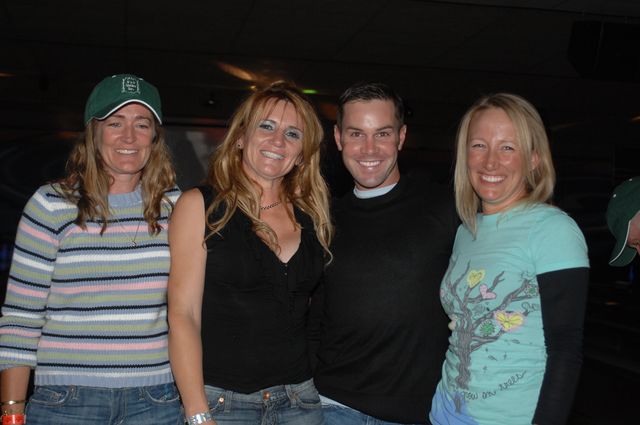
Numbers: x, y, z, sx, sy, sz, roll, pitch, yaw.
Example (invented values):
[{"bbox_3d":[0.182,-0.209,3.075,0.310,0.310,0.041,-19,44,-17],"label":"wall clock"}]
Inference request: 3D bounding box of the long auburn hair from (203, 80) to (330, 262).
[{"bbox_3d":[-0.117,-0.098,2.560,0.270,0.395,0.240,2,3,-20],"label":"long auburn hair"}]

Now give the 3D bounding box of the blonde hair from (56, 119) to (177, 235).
[{"bbox_3d":[-0.485,-0.102,2.690,0.265,0.300,0.220,-1,3,-18],"label":"blonde hair"}]

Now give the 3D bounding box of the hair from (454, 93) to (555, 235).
[{"bbox_3d":[0.397,-0.107,2.410,0.200,0.295,0.220,3,3,26],"label":"hair"}]

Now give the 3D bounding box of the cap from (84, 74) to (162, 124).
[{"bbox_3d":[-0.465,-0.266,2.660,0.175,0.125,0.250,-3,6,-20],"label":"cap"}]

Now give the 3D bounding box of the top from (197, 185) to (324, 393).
[{"bbox_3d":[-0.133,0.172,2.560,0.330,0.470,0.235,-1,3,-20],"label":"top"}]

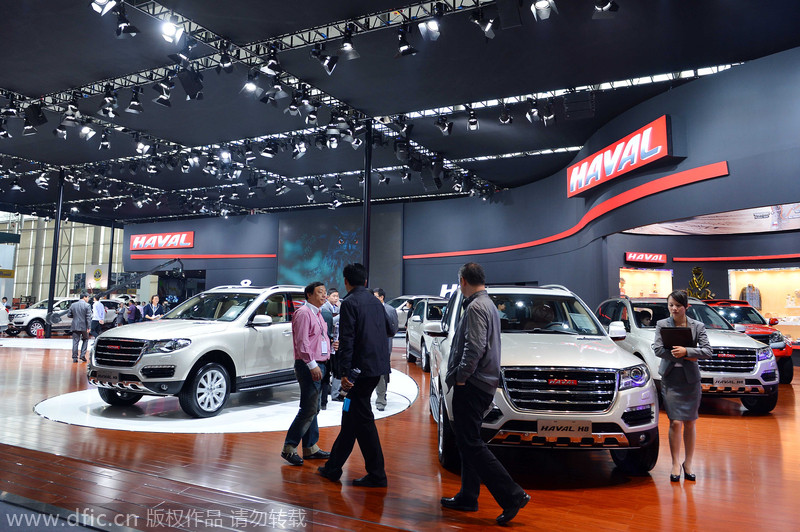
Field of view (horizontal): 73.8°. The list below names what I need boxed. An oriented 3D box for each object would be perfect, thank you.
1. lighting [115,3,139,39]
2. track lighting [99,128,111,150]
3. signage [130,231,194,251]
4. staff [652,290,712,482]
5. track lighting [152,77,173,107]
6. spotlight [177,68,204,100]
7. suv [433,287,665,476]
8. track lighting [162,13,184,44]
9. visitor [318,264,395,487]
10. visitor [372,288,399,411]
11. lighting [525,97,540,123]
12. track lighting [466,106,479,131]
[{"bbox_3d":[-5.417,-4.843,10.555,0.440,0.500,0.520,5,-51,-42],"label":"lighting"},{"bbox_3d":[-8.263,-3.537,14.901,0.361,0.570,0.399,1,-4,0],"label":"track lighting"},{"bbox_3d":[-17.052,-1.758,38.295,6.130,1.110,0.200,-2,-6,24],"label":"signage"},{"bbox_3d":[2.515,1.046,4.783,0.520,1.660,0.380,0,-4,14],"label":"staff"},{"bbox_3d":[-6.545,-4.814,14.682,0.500,0.700,0.500,3,-6,-25],"label":"track lighting"},{"bbox_3d":[-5.332,-4.619,13.562,0.600,0.650,0.500,4,31,-35],"label":"spotlight"},{"bbox_3d":[1.382,1.125,6.519,2.030,1.790,4.750,1,-5,2],"label":"suv"},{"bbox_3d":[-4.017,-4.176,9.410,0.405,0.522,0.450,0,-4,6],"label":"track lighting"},{"bbox_3d":[-0.348,0.927,4.582,0.520,1.800,0.500,5,-6,-38],"label":"visitor"},{"bbox_3d":[-0.267,1.195,7.685,0.400,1.756,0.500,3,-6,-22],"label":"visitor"},{"bbox_3d":[3.771,-4.454,15.165,0.440,0.520,0.500,1,35,-8],"label":"lighting"},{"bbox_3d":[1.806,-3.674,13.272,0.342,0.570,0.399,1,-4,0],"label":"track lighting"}]

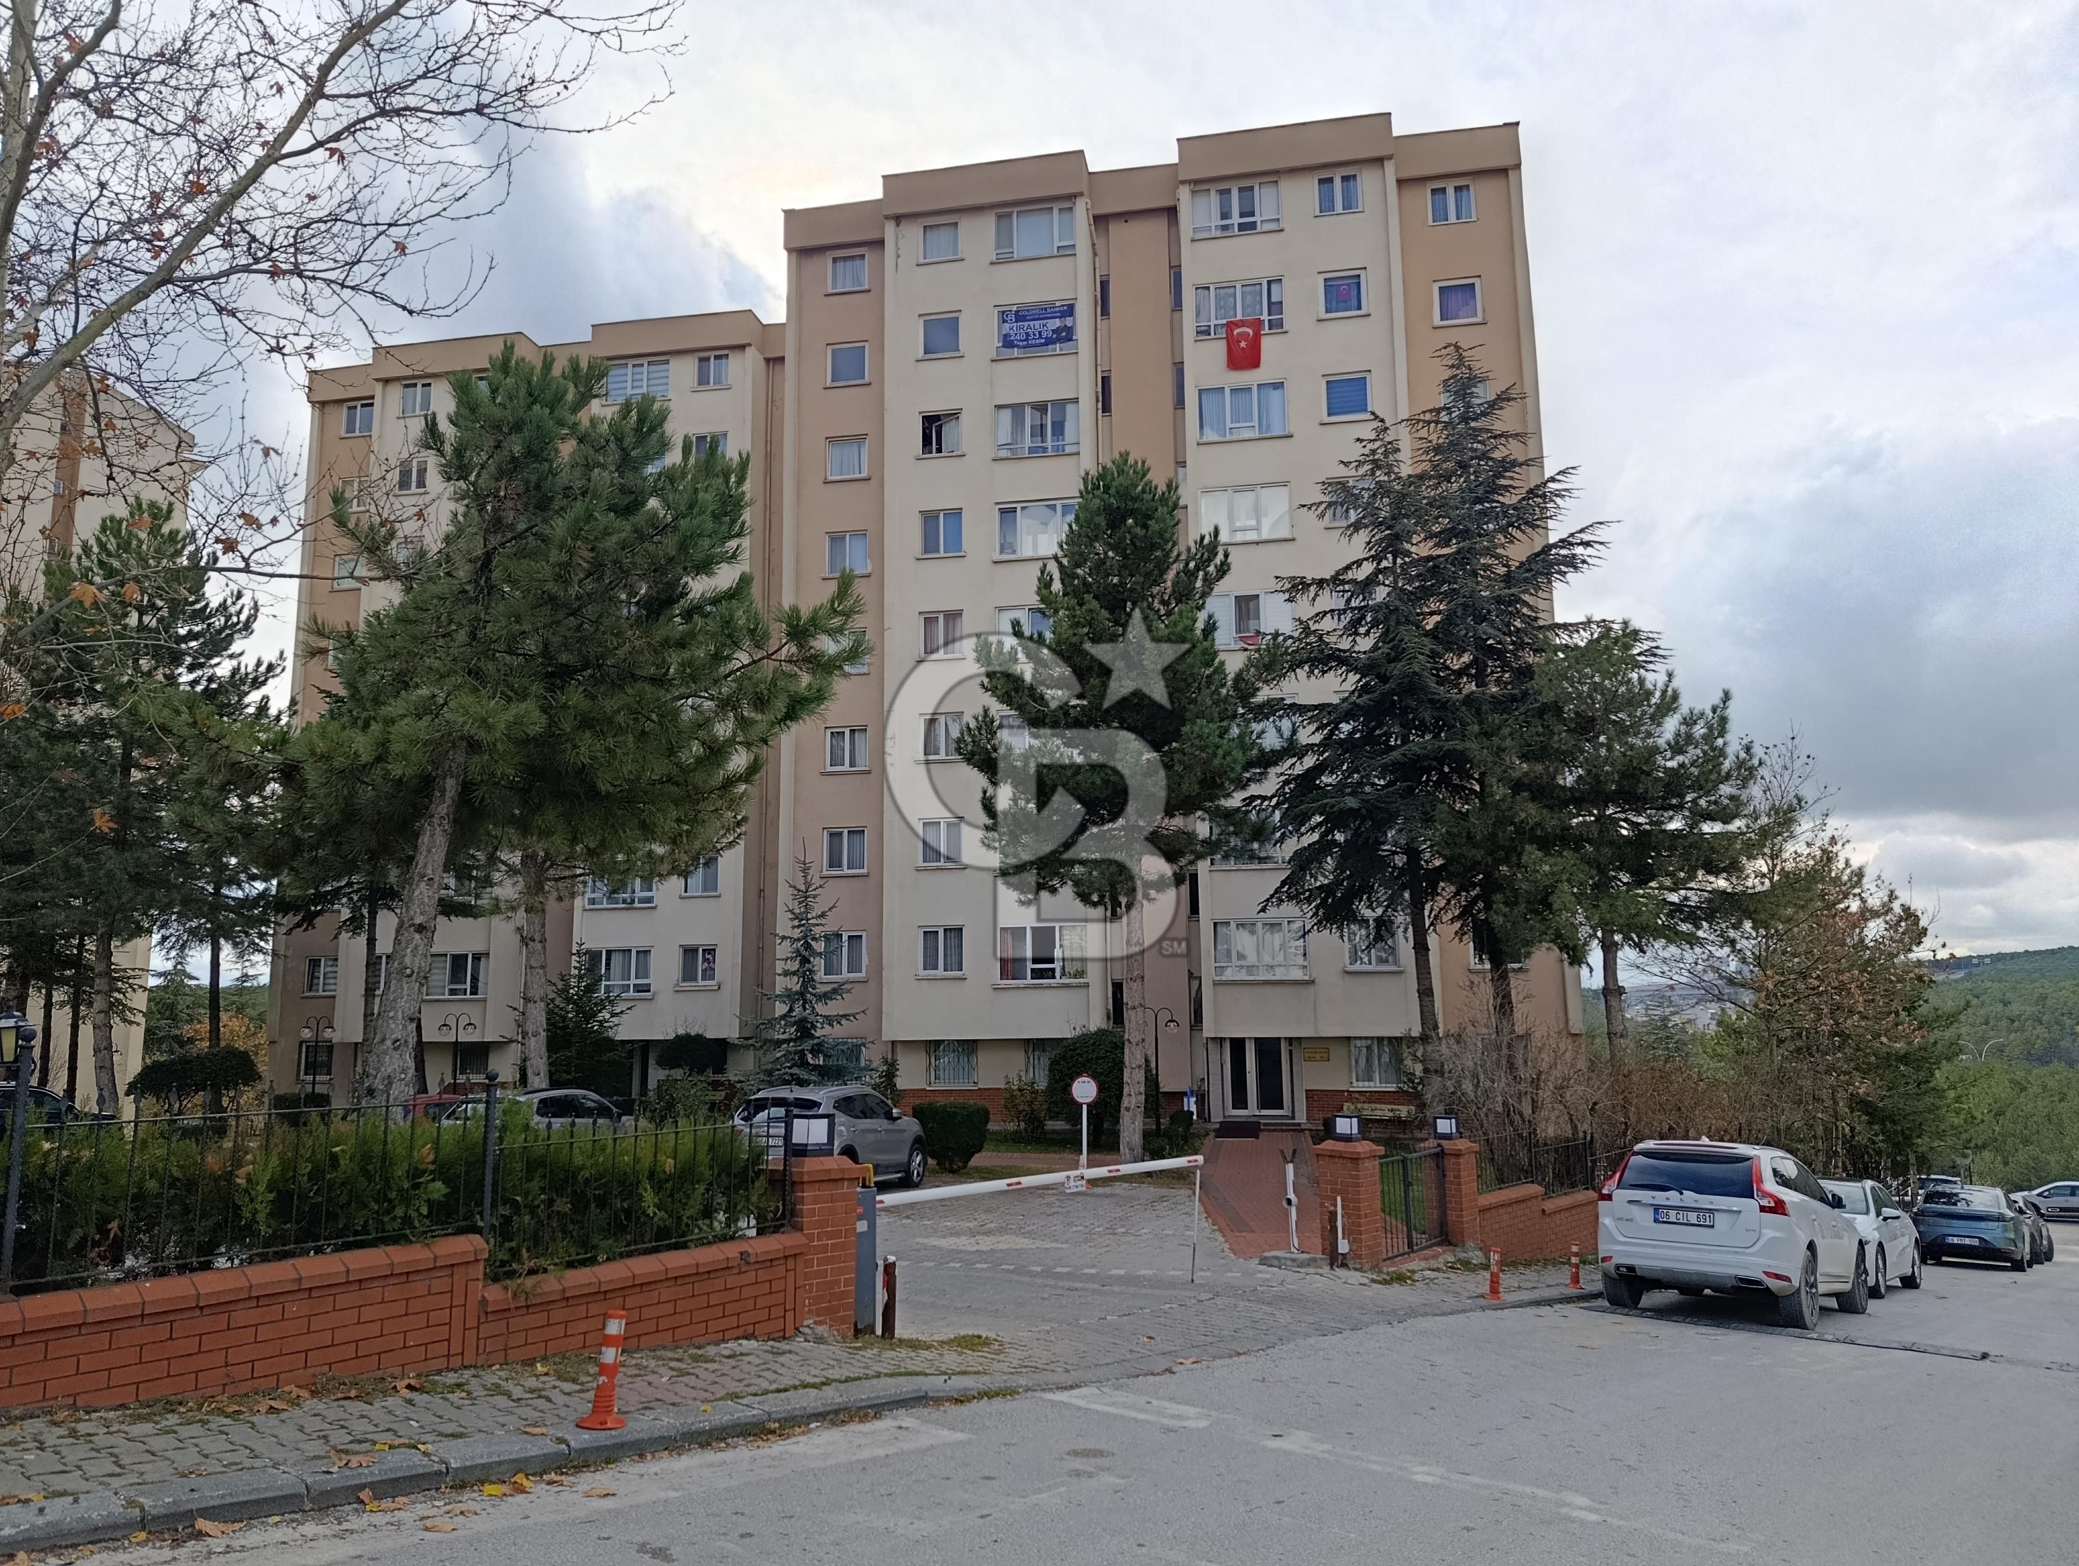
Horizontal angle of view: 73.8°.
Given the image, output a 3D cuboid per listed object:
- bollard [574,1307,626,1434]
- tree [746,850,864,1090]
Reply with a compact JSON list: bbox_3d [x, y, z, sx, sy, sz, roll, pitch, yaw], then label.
[{"bbox_3d":[-1.689,2.285,5.433,0.200,0.450,0.200,4,-14,0],"label":"bollard"},{"bbox_3d":[-5.009,4.627,29.809,2.700,6.350,2.700,-1,-9,0],"label":"tree"}]

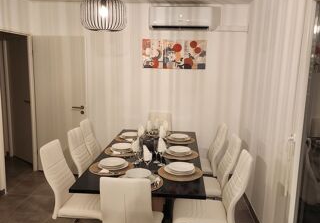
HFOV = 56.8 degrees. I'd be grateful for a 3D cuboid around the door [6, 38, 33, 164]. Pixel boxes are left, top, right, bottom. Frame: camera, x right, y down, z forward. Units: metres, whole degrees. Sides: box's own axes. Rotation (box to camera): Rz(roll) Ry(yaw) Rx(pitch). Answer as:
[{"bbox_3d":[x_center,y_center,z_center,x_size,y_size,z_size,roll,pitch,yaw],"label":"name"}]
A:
[{"bbox_3d":[-2.301,-0.159,4.885,0.750,2.030,0.045,9,12,39],"label":"door"}]

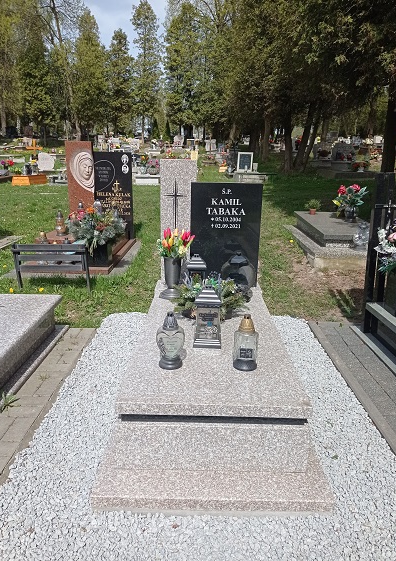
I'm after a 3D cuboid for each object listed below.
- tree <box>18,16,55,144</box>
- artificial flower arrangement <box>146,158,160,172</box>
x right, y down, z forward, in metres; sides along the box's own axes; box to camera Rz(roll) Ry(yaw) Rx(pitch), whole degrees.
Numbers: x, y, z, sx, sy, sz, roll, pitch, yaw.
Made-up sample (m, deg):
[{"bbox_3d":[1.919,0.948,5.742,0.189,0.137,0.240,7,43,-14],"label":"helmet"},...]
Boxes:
[{"bbox_3d":[-12.161,-15.299,35.226,2.900,9.300,2.900,1,16,0],"label":"tree"},{"bbox_3d":[-1.881,-4.852,19.300,0.560,0.580,0.480,1,16,0],"label":"artificial flower arrangement"}]

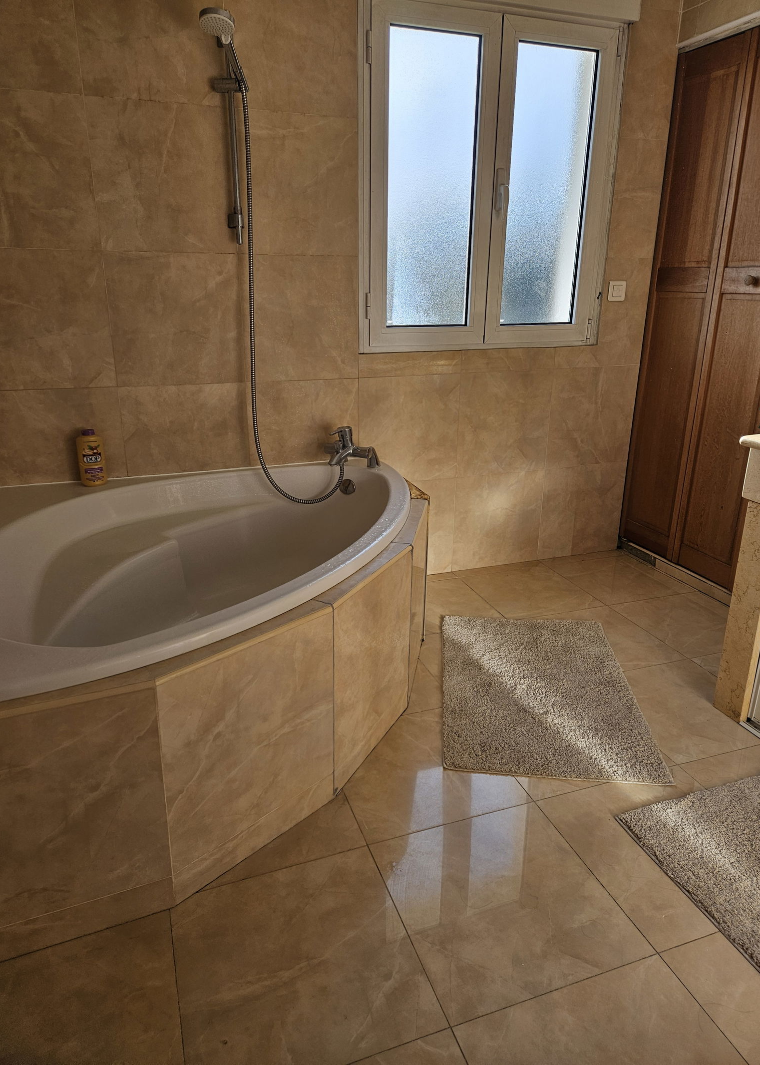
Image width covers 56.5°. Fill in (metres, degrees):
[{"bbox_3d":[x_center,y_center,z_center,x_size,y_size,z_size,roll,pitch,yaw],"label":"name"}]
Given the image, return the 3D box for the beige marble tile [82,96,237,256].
[{"bbox_3d":[-0.674,-1.109,2.223,0.420,0.423,0.012,-7,21,-19],"label":"beige marble tile"}]

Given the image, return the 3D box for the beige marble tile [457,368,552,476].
[{"bbox_3d":[0.527,-0.464,3.012,0.435,0.439,0.015,-7,20,-18],"label":"beige marble tile"}]

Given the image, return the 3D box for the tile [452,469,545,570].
[{"bbox_3d":[0.508,-0.051,3.048,0.420,0.421,0.012,-7,21,-19],"label":"tile"}]

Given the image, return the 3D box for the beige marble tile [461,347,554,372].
[{"bbox_3d":[0.527,-0.715,2.925,0.435,0.093,0.015,-7,20,-18],"label":"beige marble tile"}]

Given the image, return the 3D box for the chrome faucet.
[{"bbox_3d":[-0.118,-0.303,2.567,0.197,0.150,0.155,9,21,24],"label":"chrome faucet"}]

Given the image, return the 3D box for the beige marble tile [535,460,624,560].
[{"bbox_3d":[0.936,-0.100,3.291,0.435,0.433,0.015,-7,20,-18],"label":"beige marble tile"}]

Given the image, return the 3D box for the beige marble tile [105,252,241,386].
[{"bbox_3d":[-0.699,-0.739,2.459,0.444,0.439,0.015,-7,20,-18],"label":"beige marble tile"}]

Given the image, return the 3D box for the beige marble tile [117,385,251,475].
[{"bbox_3d":[-0.676,-0.364,2.487,0.420,0.313,0.012,-7,21,-19],"label":"beige marble tile"}]

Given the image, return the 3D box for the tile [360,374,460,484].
[{"bbox_3d":[0.114,-0.403,2.773,0.420,0.423,0.012,-7,21,-19],"label":"tile"}]

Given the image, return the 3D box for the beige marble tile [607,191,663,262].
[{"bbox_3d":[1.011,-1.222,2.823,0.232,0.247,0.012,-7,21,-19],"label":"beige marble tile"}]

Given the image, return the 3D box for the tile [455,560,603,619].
[{"bbox_3d":[0.614,0.240,2.992,0.435,0.015,0.505,-7,20,-18],"label":"tile"}]

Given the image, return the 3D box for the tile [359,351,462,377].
[{"bbox_3d":[0.117,-0.668,2.789,0.435,0.091,0.015,-7,20,-18],"label":"tile"}]

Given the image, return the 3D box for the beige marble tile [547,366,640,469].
[{"bbox_3d":[0.941,-0.511,3.151,0.444,0.439,0.015,-7,20,-18],"label":"beige marble tile"}]

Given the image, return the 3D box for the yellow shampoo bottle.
[{"bbox_3d":[-0.953,-0.247,2.343,0.080,0.188,0.050,-7,21,-19],"label":"yellow shampoo bottle"}]

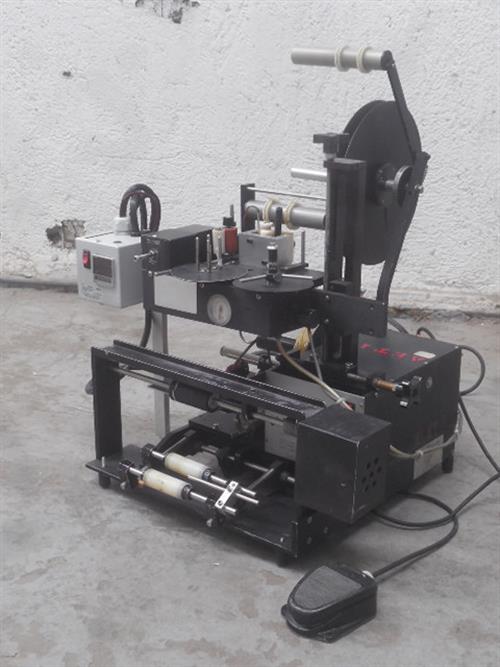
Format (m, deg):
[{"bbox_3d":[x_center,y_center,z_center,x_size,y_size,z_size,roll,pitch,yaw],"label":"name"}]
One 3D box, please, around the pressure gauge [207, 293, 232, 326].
[{"bbox_3d":[-0.042,-0.041,1.620,0.052,0.052,0.026,15,23,37],"label":"pressure gauge"}]

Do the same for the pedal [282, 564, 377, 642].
[{"bbox_3d":[0.111,0.375,1.390,0.107,0.055,0.097,-17,25,-42],"label":"pedal"}]

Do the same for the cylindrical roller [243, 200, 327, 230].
[{"bbox_3d":[0.062,-0.206,1.700,0.167,0.031,0.031,15,23,37],"label":"cylindrical roller"}]

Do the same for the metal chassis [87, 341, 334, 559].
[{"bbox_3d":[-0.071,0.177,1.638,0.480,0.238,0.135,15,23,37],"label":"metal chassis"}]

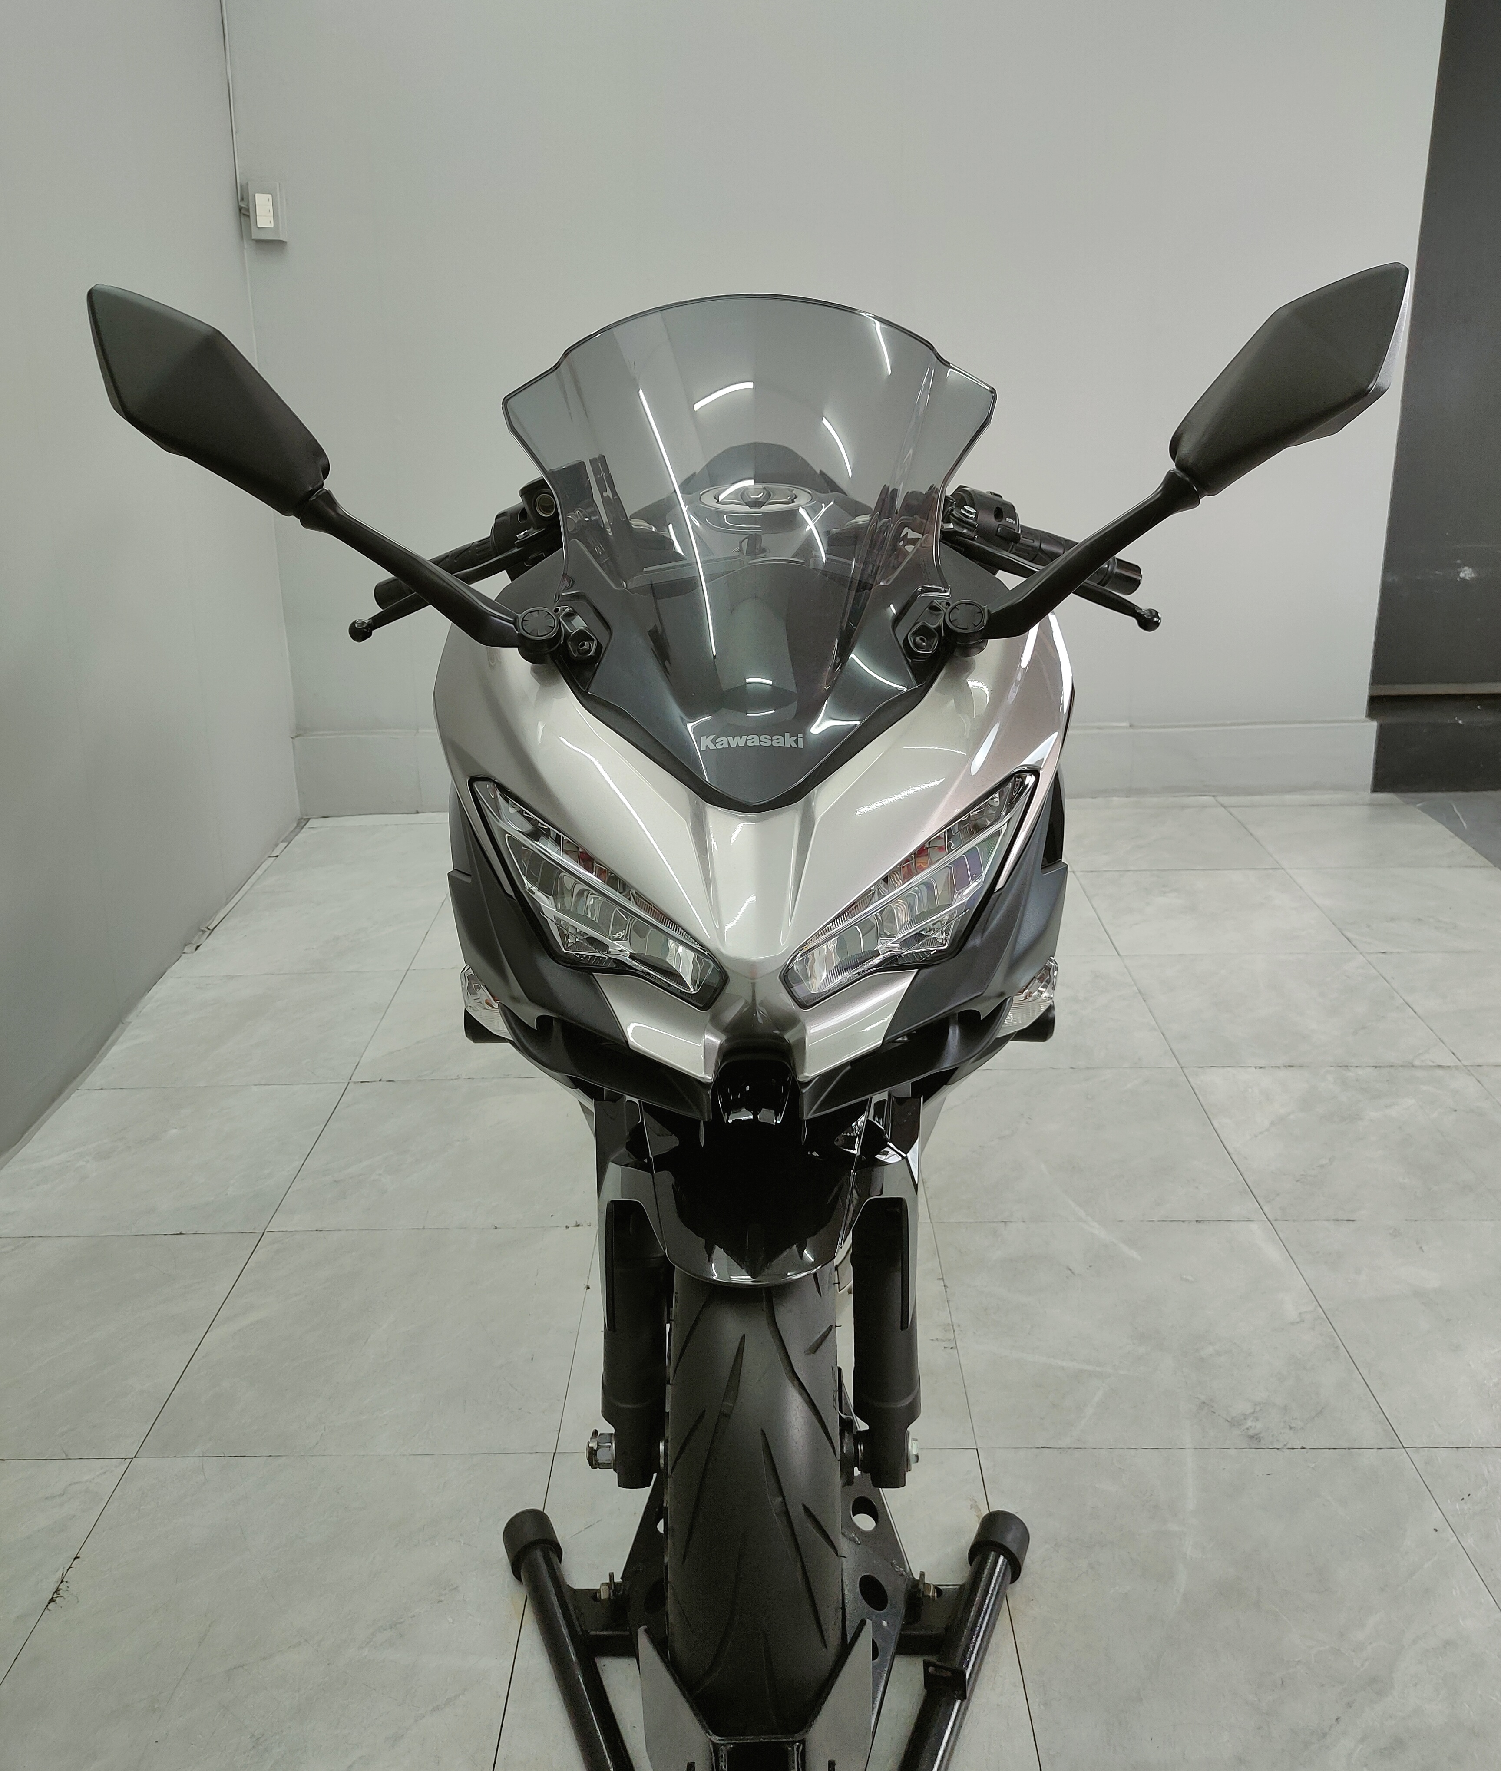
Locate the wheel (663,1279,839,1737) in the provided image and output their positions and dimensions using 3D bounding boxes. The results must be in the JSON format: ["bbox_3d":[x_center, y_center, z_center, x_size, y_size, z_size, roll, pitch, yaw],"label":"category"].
[{"bbox_3d":[0.006,0.436,1.428,0.112,0.590,0.590,-1,17,1],"label":"wheel"}]

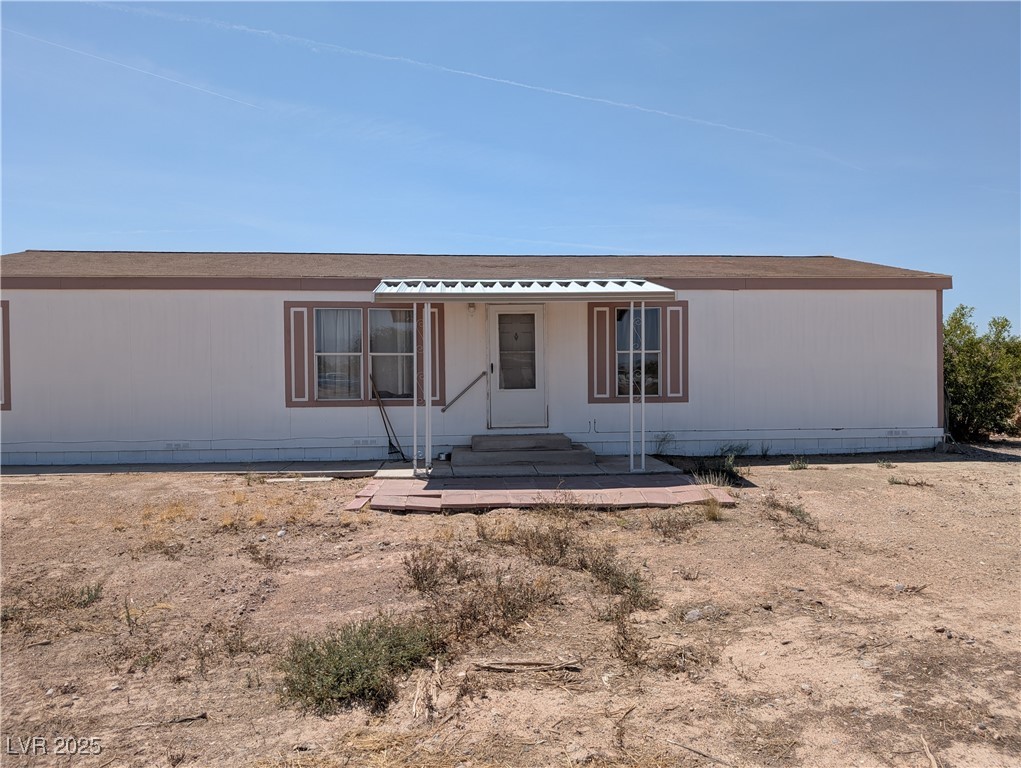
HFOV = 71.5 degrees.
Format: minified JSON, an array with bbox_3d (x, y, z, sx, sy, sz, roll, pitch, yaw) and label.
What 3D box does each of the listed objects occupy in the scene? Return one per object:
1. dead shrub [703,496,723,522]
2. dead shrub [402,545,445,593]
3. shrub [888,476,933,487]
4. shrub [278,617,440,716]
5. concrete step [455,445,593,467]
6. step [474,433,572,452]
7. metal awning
[{"bbox_3d":[2.154,1.331,7.556,0.190,0.240,0.190,0,1,-4],"label":"dead shrub"},{"bbox_3d":[-0.658,1.376,5.348,0.310,0.290,0.290,0,1,-4],"label":"dead shrub"},{"bbox_3d":[5.336,1.296,9.453,0.500,0.090,0.250,0,1,-4],"label":"shrub"},{"bbox_3d":[-0.753,1.435,3.727,0.780,0.250,0.680,0,1,-4],"label":"shrub"},{"bbox_3d":[0.163,1.100,10.977,2.110,0.190,1.030,0,1,-4],"label":"concrete step"},{"bbox_3d":[0.155,0.922,11.129,1.510,0.165,0.690,0,1,-4],"label":"step"},{"bbox_3d":[0.160,-1.399,10.597,4.230,0.490,1.500,0,1,-4],"label":"metal awning"}]

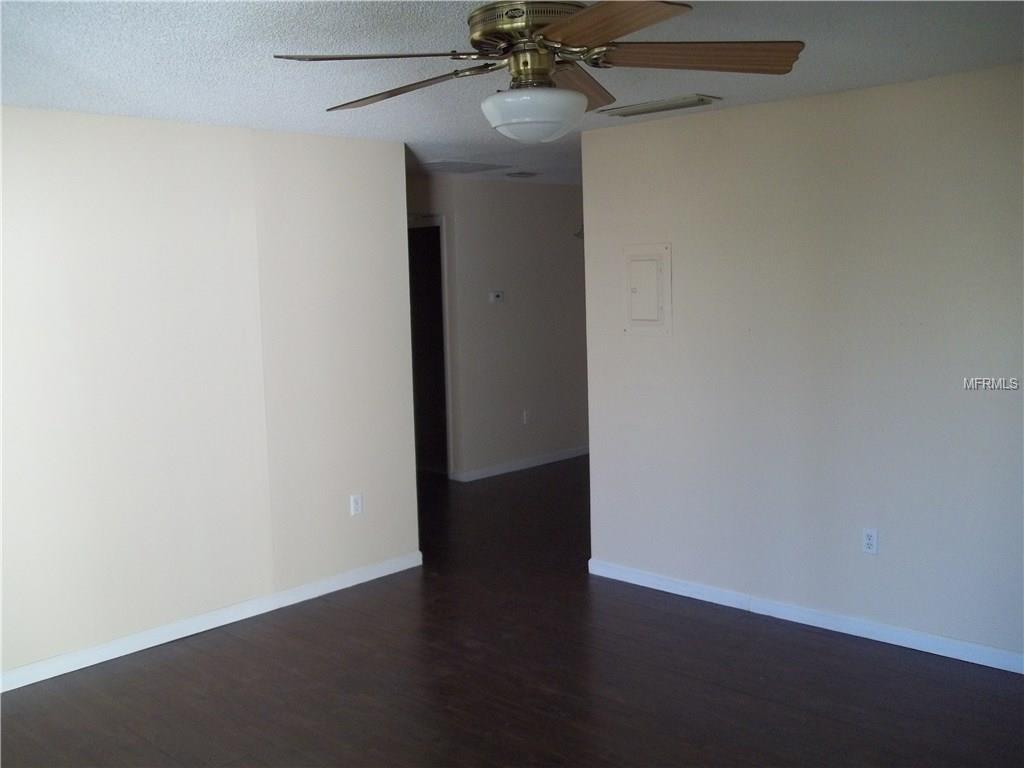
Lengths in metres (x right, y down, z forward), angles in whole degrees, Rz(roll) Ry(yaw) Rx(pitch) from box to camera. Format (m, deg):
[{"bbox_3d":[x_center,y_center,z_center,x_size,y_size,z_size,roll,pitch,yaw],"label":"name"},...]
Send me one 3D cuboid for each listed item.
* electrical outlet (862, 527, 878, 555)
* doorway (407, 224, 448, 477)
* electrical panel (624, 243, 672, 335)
[{"bbox_3d":[1.606,0.706,4.237,0.071,0.116,0.010,4,9,41],"label":"electrical outlet"},{"bbox_3d":[-0.825,-0.263,8.027,0.780,2.060,0.110,4,9,41],"label":"doorway"},{"bbox_3d":[0.696,-0.485,4.860,0.300,0.480,0.025,4,9,41],"label":"electrical panel"}]

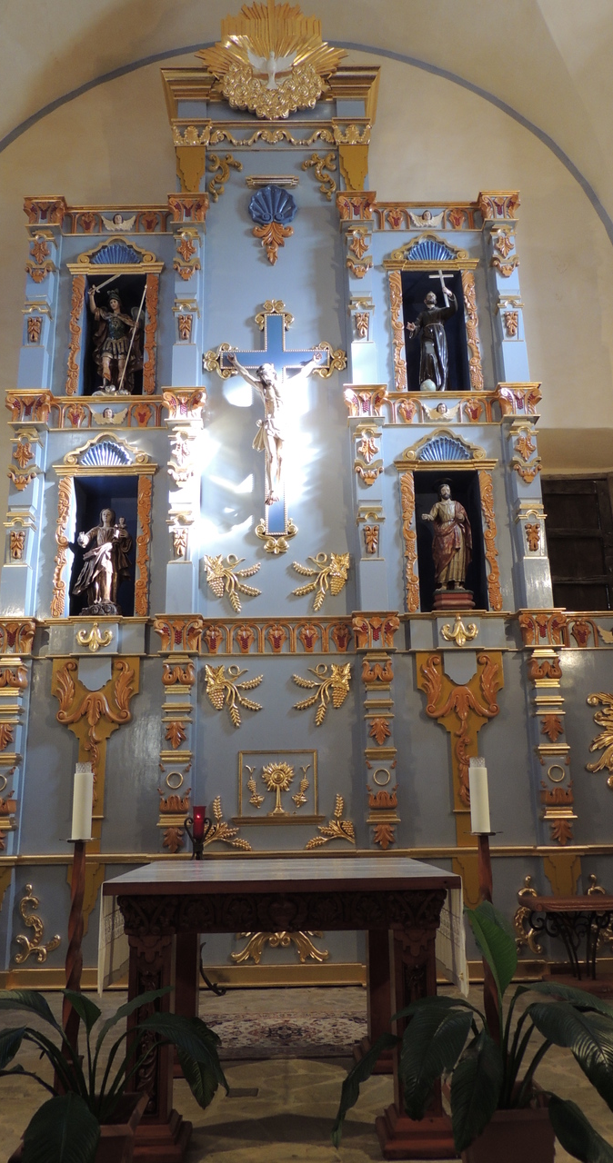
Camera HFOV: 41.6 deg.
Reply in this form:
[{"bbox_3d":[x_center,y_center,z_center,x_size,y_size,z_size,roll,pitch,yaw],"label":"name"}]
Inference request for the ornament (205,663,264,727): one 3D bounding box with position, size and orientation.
[{"bbox_3d":[-0.577,0.910,6.441,0.467,0.504,0.080,-1,-15,-1],"label":"ornament"}]

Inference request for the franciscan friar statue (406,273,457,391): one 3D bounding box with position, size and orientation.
[{"bbox_3d":[1.181,-2.303,7.481,0.492,1.346,0.400,-2,-15,4],"label":"franciscan friar statue"}]

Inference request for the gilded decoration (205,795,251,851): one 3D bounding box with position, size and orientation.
[{"bbox_3d":[-0.609,1.857,6.192,0.388,0.403,0.070,-1,-15,-1],"label":"gilded decoration"}]

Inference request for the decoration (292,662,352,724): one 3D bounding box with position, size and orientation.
[{"bbox_3d":[0.127,0.925,6.583,0.476,0.497,0.080,-1,-16,0],"label":"decoration"}]

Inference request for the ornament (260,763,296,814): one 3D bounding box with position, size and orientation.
[{"bbox_3d":[-0.220,1.641,6.393,0.269,0.406,0.060,-1,-16,0],"label":"ornament"}]

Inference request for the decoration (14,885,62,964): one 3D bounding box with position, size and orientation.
[{"bbox_3d":[-1.975,2.536,5.996,0.323,0.542,0.080,-1,-15,-1],"label":"decoration"}]

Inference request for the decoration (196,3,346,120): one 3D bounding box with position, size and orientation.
[{"bbox_3d":[-0.342,-5.096,7.839,1.503,1.659,0.320,-1,-15,-1],"label":"decoration"}]

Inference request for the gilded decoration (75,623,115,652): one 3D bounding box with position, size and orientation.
[{"bbox_3d":[-1.723,0.460,6.582,0.288,0.236,0.070,-1,-16,0],"label":"gilded decoration"}]

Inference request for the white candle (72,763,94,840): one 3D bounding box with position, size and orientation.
[{"bbox_3d":[-0.996,0.983,3.605,0.086,0.325,0.086,-1,-16,0],"label":"white candle"}]

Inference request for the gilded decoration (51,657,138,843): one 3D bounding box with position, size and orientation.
[{"bbox_3d":[-1.715,1.351,6.465,0.714,1.514,0.090,-1,-15,-1],"label":"gilded decoration"}]

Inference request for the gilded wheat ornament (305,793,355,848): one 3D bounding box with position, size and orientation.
[{"bbox_3d":[0.190,1.891,6.352,0.387,0.425,0.060,-1,-15,-1],"label":"gilded wheat ornament"}]

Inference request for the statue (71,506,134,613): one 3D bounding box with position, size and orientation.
[{"bbox_3d":[-1.766,-0.160,7.003,0.451,0.951,0.320,-1,-16,0],"label":"statue"}]

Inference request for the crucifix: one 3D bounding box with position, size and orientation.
[{"bbox_3d":[-0.271,-1.460,7.134,1.305,2.464,0.240,-1,-15,-1],"label":"crucifix"}]

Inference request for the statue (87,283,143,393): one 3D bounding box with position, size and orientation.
[{"bbox_3d":[-1.787,-2.258,7.629,0.459,1.164,0.360,-1,-16,0],"label":"statue"}]

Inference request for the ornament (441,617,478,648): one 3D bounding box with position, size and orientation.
[{"bbox_3d":[1.220,0.399,6.414,0.293,0.247,0.060,-1,-15,-1],"label":"ornament"}]

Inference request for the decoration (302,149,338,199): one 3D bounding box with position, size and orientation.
[{"bbox_3d":[0.128,-4.005,7.967,0.346,0.553,0.070,-1,-16,0],"label":"decoration"}]

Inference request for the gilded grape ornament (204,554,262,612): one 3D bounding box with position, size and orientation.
[{"bbox_3d":[-0.621,0.014,6.834,0.491,0.498,0.080,-1,-16,0],"label":"gilded grape ornament"}]

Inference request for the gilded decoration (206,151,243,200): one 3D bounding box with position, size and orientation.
[{"bbox_3d":[-0.776,-3.878,7.732,0.341,0.558,0.070,-1,-15,-1],"label":"gilded decoration"}]

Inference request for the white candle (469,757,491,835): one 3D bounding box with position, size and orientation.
[{"bbox_3d":[0.776,0.958,3.618,0.086,0.335,0.086,-1,-16,0],"label":"white candle"}]

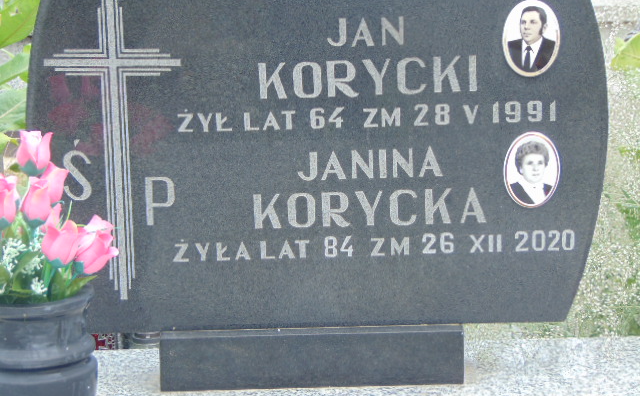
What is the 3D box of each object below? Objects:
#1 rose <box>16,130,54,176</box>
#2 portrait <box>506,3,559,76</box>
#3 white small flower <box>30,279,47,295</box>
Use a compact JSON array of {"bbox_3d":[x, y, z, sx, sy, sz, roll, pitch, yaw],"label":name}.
[{"bbox_3d":[-0.393,-0.061,2.750,0.049,0.063,0.049,3,12,-1],"label":"rose"},{"bbox_3d":[0.328,-0.244,3.080,0.084,0.112,0.010,-1,11,3],"label":"portrait"},{"bbox_3d":[-0.378,0.119,2.680,0.021,0.021,0.020,-2,12,0],"label":"white small flower"}]

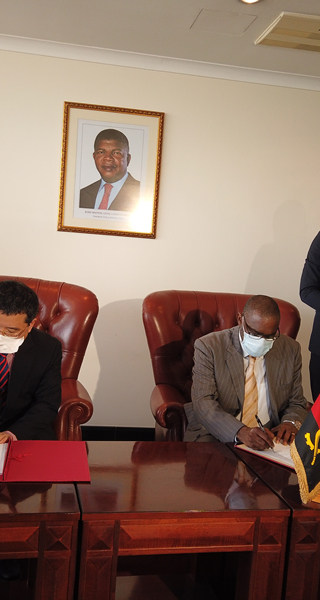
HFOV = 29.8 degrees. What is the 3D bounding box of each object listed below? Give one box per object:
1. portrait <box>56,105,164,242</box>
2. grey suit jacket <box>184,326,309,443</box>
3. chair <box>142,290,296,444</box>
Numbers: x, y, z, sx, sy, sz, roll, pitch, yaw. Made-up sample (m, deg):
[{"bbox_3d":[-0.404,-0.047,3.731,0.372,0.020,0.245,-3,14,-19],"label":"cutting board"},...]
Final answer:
[{"bbox_3d":[-0.295,-0.776,3.650,0.604,0.766,0.035,4,4,-9],"label":"portrait"},{"bbox_3d":[0.368,0.442,2.560,0.550,0.610,0.520,4,13,-10],"label":"grey suit jacket"},{"bbox_3d":[0.345,0.551,2.990,0.810,1.130,0.800,4,5,-11],"label":"chair"}]

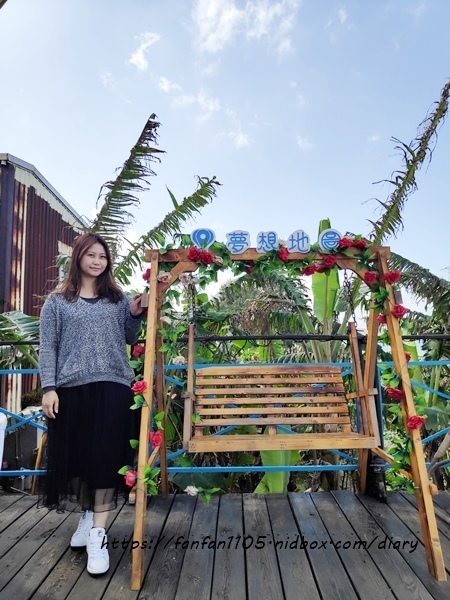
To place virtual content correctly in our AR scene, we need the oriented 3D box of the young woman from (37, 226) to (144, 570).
[{"bbox_3d":[-0.710,0.449,1.856,0.560,1.640,0.430,0,-6,-13],"label":"young woman"}]

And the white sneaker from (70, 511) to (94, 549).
[{"bbox_3d":[-0.721,1.218,1.878,0.097,0.115,0.250,-2,-6,13],"label":"white sneaker"}]

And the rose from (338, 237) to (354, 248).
[{"bbox_3d":[0.702,-0.332,2.002,0.080,0.060,0.075,-1,-5,-1],"label":"rose"}]

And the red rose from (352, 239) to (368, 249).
[{"bbox_3d":[0.781,-0.324,1.999,0.080,0.055,0.075,-1,-5,-1],"label":"red rose"}]

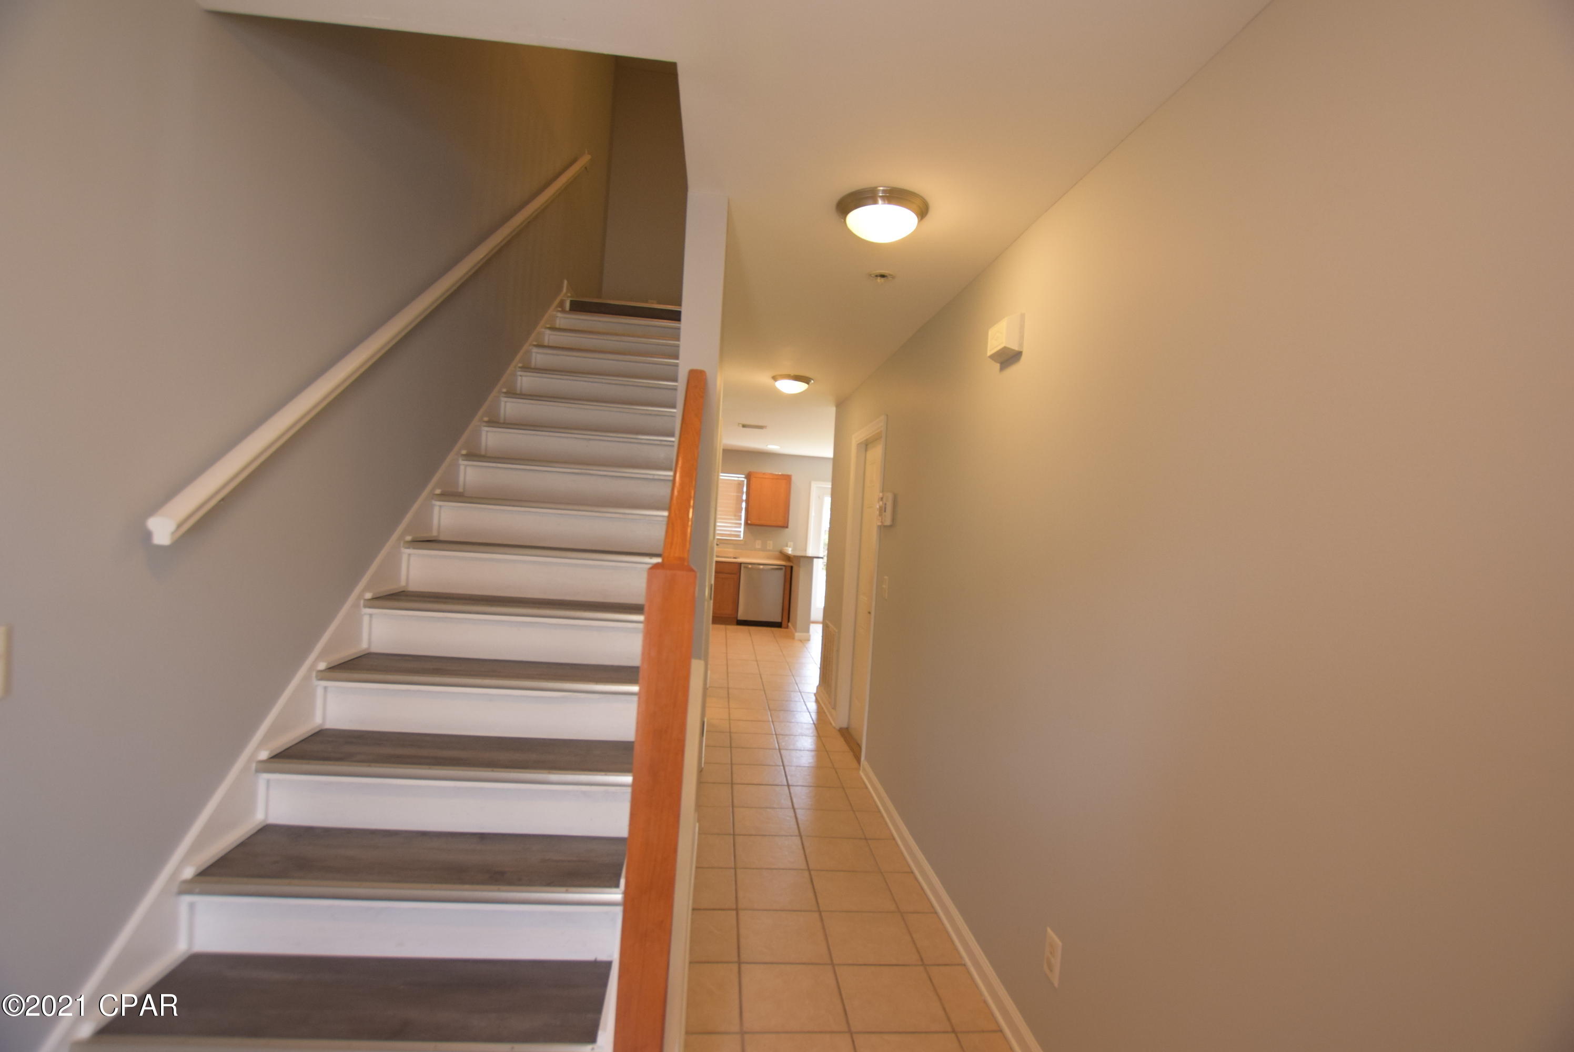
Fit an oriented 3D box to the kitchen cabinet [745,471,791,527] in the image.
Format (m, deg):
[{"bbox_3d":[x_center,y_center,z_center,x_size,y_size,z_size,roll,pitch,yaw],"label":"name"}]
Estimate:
[{"bbox_3d":[-0.273,-0.365,9.502,0.613,0.761,0.310,4,0,-6],"label":"kitchen cabinet"}]

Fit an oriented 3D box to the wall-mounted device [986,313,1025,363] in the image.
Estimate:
[{"bbox_3d":[0.728,-0.625,2.196,0.059,0.122,0.165,4,0,-6],"label":"wall-mounted device"}]

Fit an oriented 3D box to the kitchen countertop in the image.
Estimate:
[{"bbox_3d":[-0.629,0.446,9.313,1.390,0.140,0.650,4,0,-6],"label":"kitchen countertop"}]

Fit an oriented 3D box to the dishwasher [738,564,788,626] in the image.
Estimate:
[{"bbox_3d":[-0.375,0.963,9.347,0.606,0.849,0.600,4,0,-6],"label":"dishwasher"}]

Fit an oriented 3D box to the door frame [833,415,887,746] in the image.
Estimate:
[{"bbox_3d":[0.520,0.398,4.332,0.120,2.112,0.910,4,0,-6],"label":"door frame"}]

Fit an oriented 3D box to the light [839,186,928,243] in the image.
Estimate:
[{"bbox_3d":[0.301,-0.957,2.103,0.300,0.107,0.300,4,0,-6],"label":"light"}]

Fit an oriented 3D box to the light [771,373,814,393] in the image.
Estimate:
[{"bbox_3d":[0.041,-0.994,4.679,0.300,0.115,0.300,4,0,-6],"label":"light"}]

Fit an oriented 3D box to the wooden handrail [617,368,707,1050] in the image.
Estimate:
[{"bbox_3d":[-0.282,0.417,1.646,0.095,1.775,0.795,4,0,-6],"label":"wooden handrail"}]

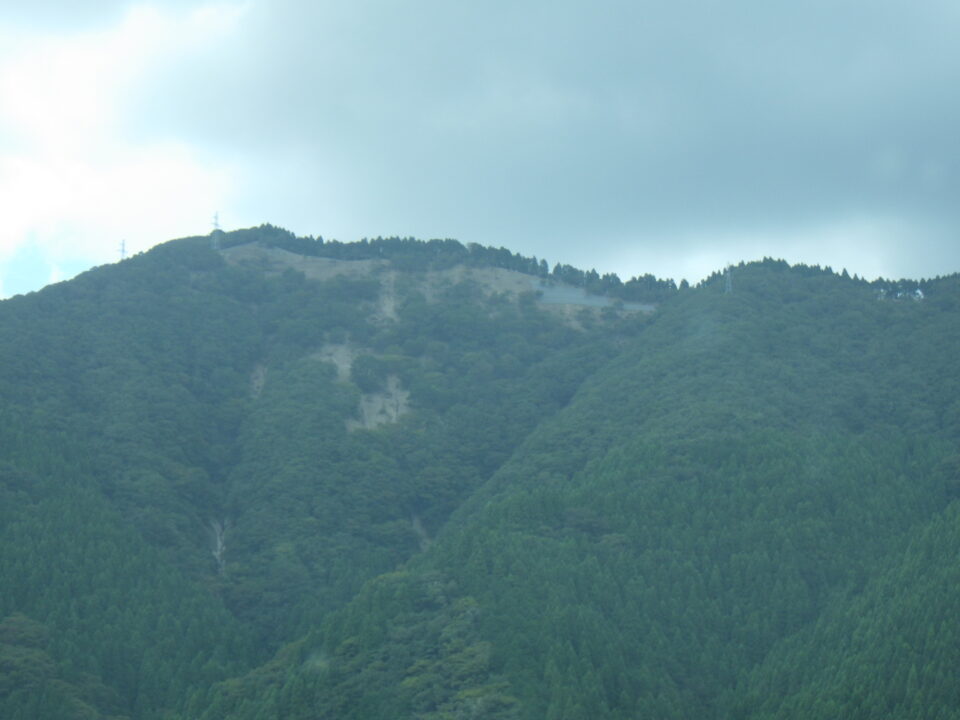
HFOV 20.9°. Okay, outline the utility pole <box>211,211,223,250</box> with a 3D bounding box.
[{"bbox_3d":[-192.048,-94.384,1900.000,6.500,28.500,5.000,0,-10,0],"label":"utility pole"}]

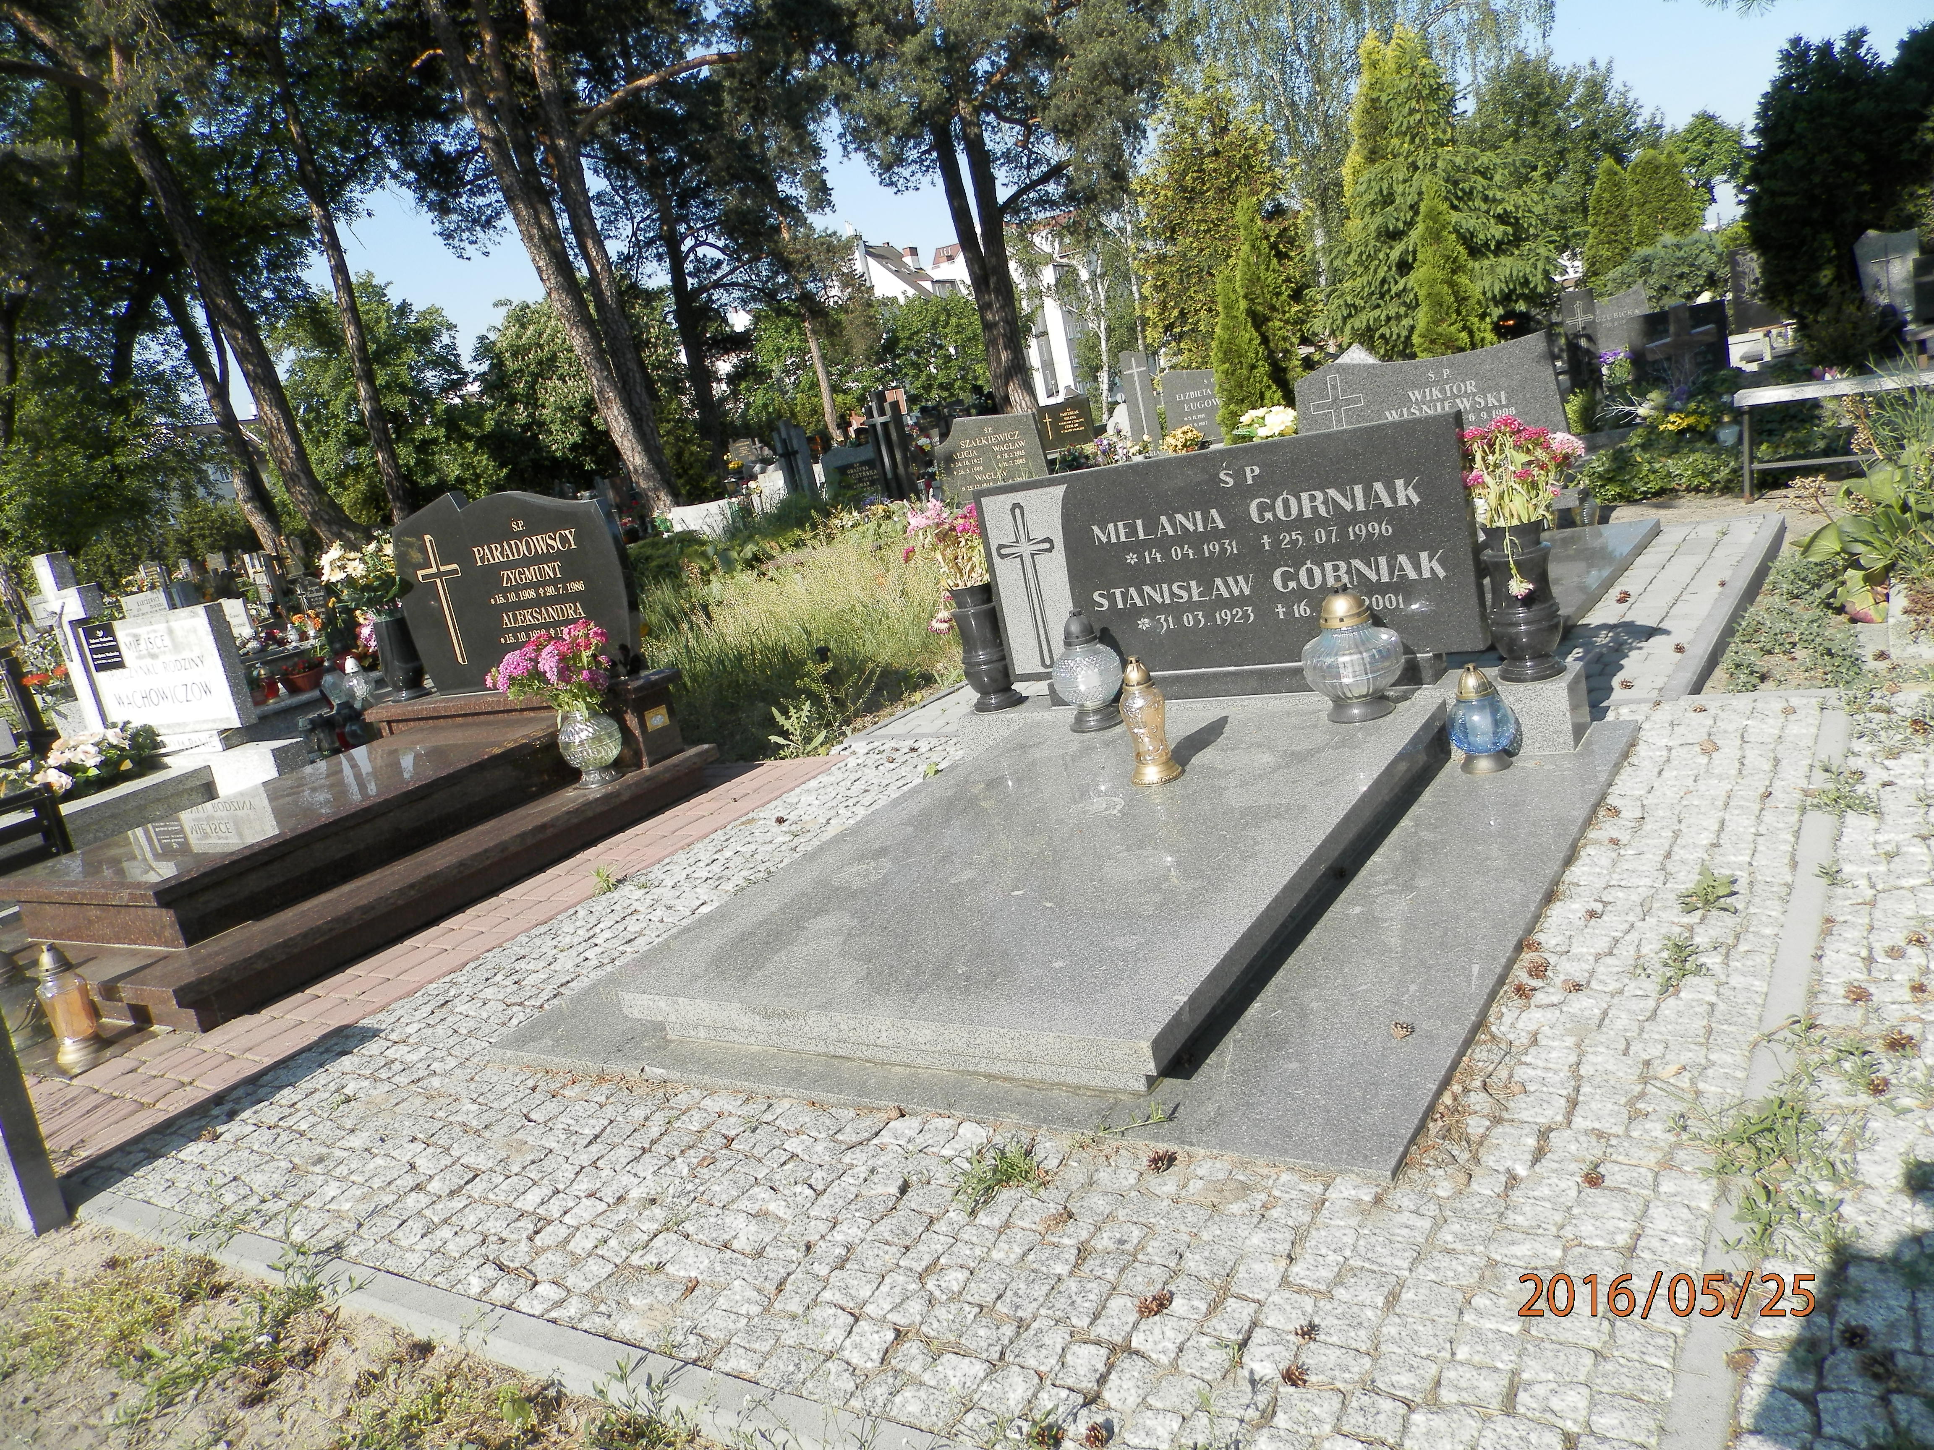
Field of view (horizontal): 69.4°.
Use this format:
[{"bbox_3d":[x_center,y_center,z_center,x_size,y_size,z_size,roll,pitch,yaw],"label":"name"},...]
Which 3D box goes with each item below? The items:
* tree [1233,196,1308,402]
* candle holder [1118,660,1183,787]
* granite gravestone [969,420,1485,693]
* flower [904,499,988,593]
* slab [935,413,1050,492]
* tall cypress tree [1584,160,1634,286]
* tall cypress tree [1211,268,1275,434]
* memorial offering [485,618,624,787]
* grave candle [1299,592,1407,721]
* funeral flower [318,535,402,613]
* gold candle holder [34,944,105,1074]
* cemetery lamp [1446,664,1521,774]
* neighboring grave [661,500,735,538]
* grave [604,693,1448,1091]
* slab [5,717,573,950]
[{"bbox_3d":[1.506,-1.688,6.794,0.460,1.711,0.460,-3,16,35],"label":"tree"},{"bbox_3d":[0.444,-0.014,3.439,0.126,0.302,0.126,-3,16,34],"label":"candle holder"},{"bbox_3d":[0.694,-0.447,3.900,1.419,0.623,0.077,-3,16,34],"label":"granite gravestone"},{"bbox_3d":[-0.002,-0.531,4.355,0.306,0.321,0.275,-3,16,34],"label":"flower"},{"bbox_3d":[0.187,-1.595,8.752,0.800,0.680,0.090,-3,16,34],"label":"slab"},{"bbox_3d":[11.323,-8.443,24.289,0.900,2.803,0.900,-3,16,34],"label":"tall cypress tree"},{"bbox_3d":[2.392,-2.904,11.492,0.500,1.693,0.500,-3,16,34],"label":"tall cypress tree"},{"bbox_3d":[-1.432,-0.082,4.931,0.419,0.600,0.376,-3,16,34],"label":"memorial offering"},{"bbox_3d":[0.913,-0.177,3.302,0.241,0.300,0.241,-3,16,35],"label":"grave candle"},{"bbox_3d":[-2.301,-0.572,5.311,0.300,0.280,0.280,-3,16,35],"label":"funeral flower"},{"bbox_3d":[-2.130,0.661,3.297,0.130,0.303,0.130,-3,16,35],"label":"gold candle holder"},{"bbox_3d":[1.265,-0.023,3.455,0.172,0.259,0.172,-3,16,34],"label":"cemetery lamp"},{"bbox_3d":[-2.543,-2.348,15.474,0.800,0.500,1.400,-3,16,35],"label":"neighboring grave"},{"bbox_3d":[0.243,0.275,2.977,1.130,0.122,1.616,-3,16,35],"label":"grave"},{"bbox_3d":[-2.022,0.300,4.333,0.949,0.192,1.435,-3,16,35],"label":"slab"}]

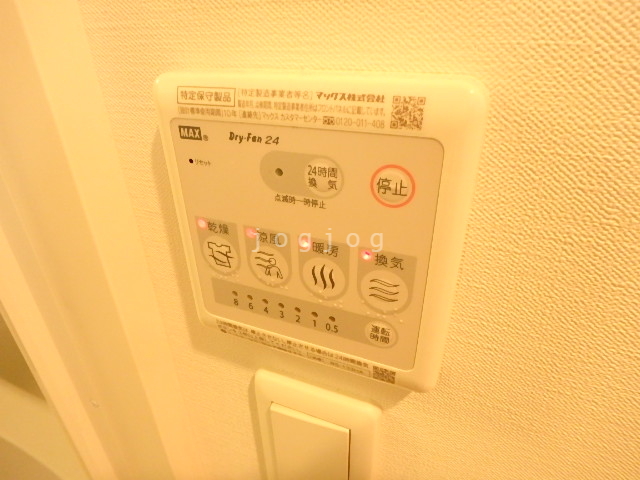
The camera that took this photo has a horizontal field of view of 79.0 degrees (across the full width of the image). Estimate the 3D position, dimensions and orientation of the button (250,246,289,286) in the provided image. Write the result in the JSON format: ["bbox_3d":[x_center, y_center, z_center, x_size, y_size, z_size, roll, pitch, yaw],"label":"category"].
[{"bbox_3d":[-0.021,0.011,0.159,0.018,0.018,0.004,10,29,20],"label":"button"}]

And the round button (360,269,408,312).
[{"bbox_3d":[0.023,0.019,0.140,0.017,0.017,0.003,11,29,21],"label":"round button"}]

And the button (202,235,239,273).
[{"bbox_3d":[-0.042,0.006,0.165,0.017,0.017,0.003,11,29,21],"label":"button"}]

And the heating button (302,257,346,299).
[{"bbox_3d":[0.001,0.014,0.148,0.017,0.017,0.003,11,29,21],"label":"heating button"}]

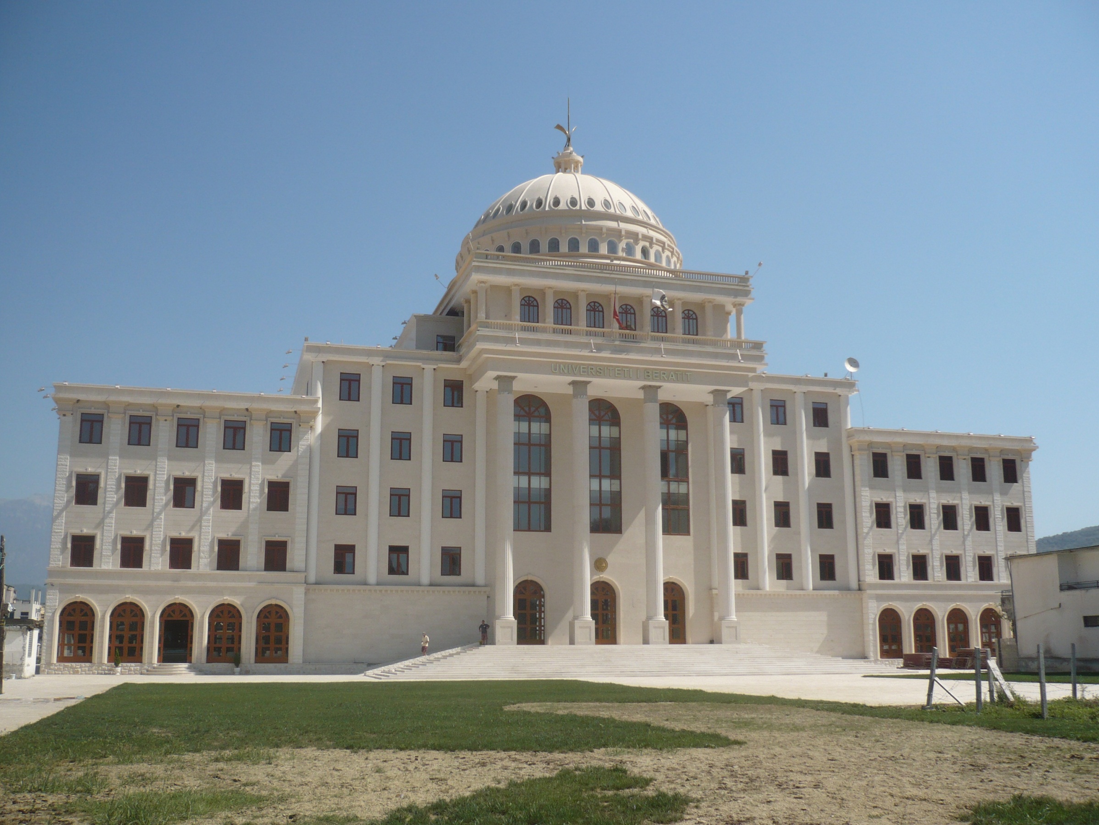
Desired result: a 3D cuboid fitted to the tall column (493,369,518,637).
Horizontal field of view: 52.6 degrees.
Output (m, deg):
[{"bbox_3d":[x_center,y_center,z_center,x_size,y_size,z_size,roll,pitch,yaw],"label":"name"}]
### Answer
[{"bbox_3d":[-3.195,6.953,80.374,1.491,19.256,1.491,3,-12,-16],"label":"tall column"}]

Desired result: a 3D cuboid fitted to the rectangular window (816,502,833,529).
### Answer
[{"bbox_3d":[23.129,8.655,93.349,1.551,2.211,0.200,3,-12,-15],"label":"rectangular window"}]

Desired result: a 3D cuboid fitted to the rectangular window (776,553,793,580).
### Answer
[{"bbox_3d":[19.024,12.508,89.938,1.444,2.083,0.200,3,-12,-16],"label":"rectangular window"}]

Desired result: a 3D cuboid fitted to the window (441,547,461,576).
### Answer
[{"bbox_3d":[-7.464,11.240,84.089,1.551,2.211,0.200,3,-12,-15],"label":"window"}]

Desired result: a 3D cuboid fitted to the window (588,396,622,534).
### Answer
[{"bbox_3d":[3.983,4.139,87.119,3.500,10.670,0.250,3,-12,-15],"label":"window"}]

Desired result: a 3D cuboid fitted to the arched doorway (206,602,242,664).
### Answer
[{"bbox_3d":[-21.977,14.978,75.322,2.258,4.040,0.300,3,-12,-15],"label":"arched doorway"}]

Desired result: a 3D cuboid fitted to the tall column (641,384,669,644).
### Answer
[{"bbox_3d":[7.803,7.555,83.221,1.520,19.330,1.520,3,-12,-15],"label":"tall column"}]

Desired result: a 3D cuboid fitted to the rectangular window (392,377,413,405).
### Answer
[{"bbox_3d":[-11.535,-1.743,87.309,1.523,2.175,0.200,3,-11,-16],"label":"rectangular window"}]

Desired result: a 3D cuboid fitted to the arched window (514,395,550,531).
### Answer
[{"bbox_3d":[-1.460,3.787,84.343,3.312,10.533,0.250,3,-12,-15],"label":"arched window"}]

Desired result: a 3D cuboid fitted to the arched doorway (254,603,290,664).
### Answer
[{"bbox_3d":[-19.530,15.563,78.374,2.280,4.100,0.250,3,-12,-15],"label":"arched doorway"}]

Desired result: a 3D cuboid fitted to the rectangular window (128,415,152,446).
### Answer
[{"bbox_3d":[-28.966,1.275,78.592,1.490,2.140,0.200,3,-12,-15],"label":"rectangular window"}]

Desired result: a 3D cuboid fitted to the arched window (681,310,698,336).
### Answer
[{"bbox_3d":[11.010,-6.777,86.940,1.368,2.609,0.200,3,-12,-15],"label":"arched window"}]

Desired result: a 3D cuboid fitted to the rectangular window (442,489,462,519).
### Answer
[{"bbox_3d":[-7.294,6.885,83.419,1.444,2.083,0.200,3,-12,-16],"label":"rectangular window"}]

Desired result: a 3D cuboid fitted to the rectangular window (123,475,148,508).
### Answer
[{"bbox_3d":[-28.089,5.377,75.586,1.454,2.093,0.180,3,-12,-15],"label":"rectangular window"}]

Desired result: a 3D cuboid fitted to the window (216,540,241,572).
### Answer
[{"bbox_3d":[-22.018,9.808,76.375,1.454,2.100,0.180,3,-12,-15],"label":"window"}]

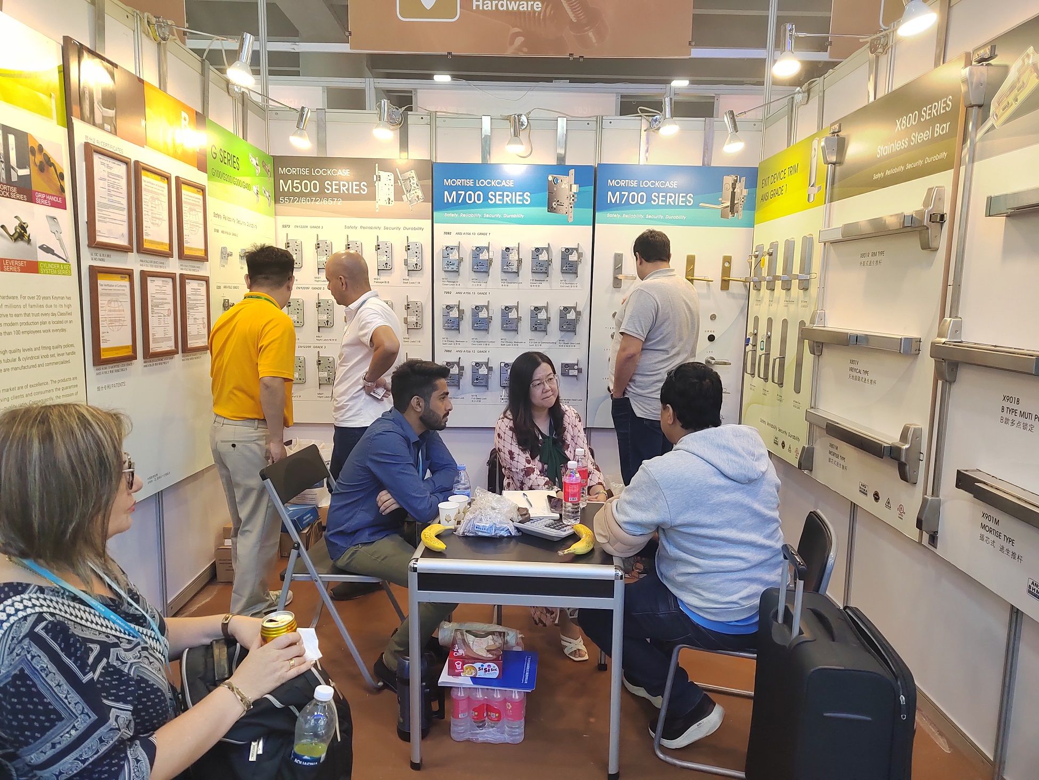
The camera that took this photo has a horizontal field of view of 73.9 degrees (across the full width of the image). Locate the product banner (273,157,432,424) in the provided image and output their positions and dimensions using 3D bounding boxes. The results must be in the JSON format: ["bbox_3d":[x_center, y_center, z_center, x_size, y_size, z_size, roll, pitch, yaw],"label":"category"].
[{"bbox_3d":[-1.031,-0.589,4.268,0.960,1.610,0.030,1,8,0],"label":"product banner"}]

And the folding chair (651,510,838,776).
[{"bbox_3d":[0.726,0.765,2.298,0.510,0.790,0.500,3,8,13],"label":"folding chair"}]

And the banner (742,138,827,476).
[{"bbox_3d":[1.440,-0.490,3.796,0.030,1.610,0.955,1,8,-1],"label":"banner"}]

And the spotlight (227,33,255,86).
[{"bbox_3d":[-1.047,-1.238,2.592,0.107,0.185,0.107,18,0,-24],"label":"spotlight"}]

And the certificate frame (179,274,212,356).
[{"bbox_3d":[-1.468,-0.344,3.131,0.020,0.340,0.255,1,8,-1],"label":"certificate frame"}]

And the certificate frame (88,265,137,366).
[{"bbox_3d":[-1.467,-0.270,2.505,0.025,0.342,0.245,1,8,0],"label":"certificate frame"}]

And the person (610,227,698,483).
[{"bbox_3d":[0.655,0.120,3.396,0.510,1.750,0.360,-5,10,-41],"label":"person"}]

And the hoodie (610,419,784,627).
[{"bbox_3d":[0.571,0.409,2.255,0.460,0.610,0.530,7,10,37],"label":"hoodie"}]

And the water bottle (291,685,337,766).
[{"bbox_3d":[-0.344,0.592,1.130,0.066,0.225,0.066,14,0,-12],"label":"water bottle"}]

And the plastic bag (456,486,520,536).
[{"bbox_3d":[-0.103,0.400,2.296,0.200,0.130,0.160,1,8,-1],"label":"plastic bag"}]

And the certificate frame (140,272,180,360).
[{"bbox_3d":[-1.465,-0.306,2.821,0.025,0.342,0.240,1,8,0],"label":"certificate frame"}]

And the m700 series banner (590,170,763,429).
[{"bbox_3d":[0.950,-0.549,4.262,0.955,1.610,0.030,1,8,0],"label":"m700 series banner"}]

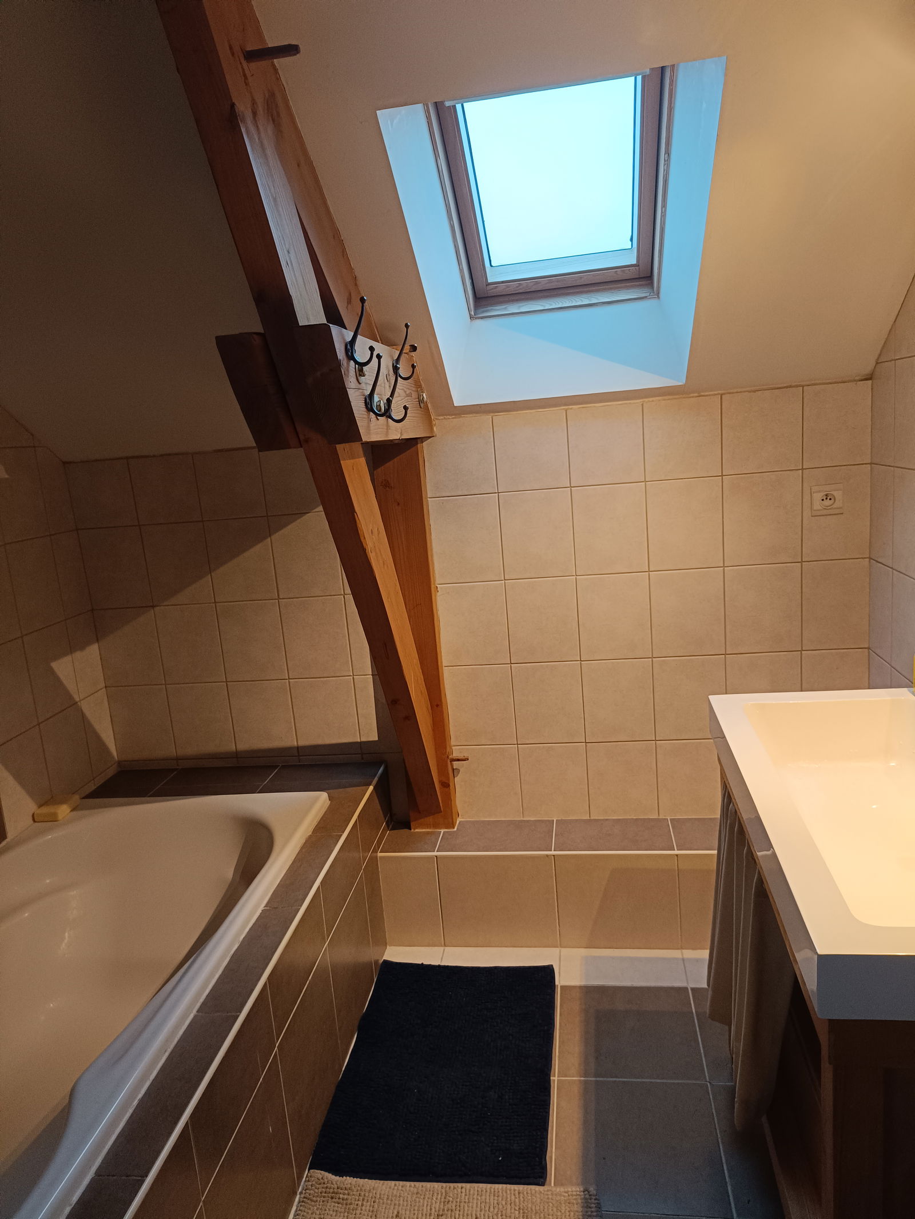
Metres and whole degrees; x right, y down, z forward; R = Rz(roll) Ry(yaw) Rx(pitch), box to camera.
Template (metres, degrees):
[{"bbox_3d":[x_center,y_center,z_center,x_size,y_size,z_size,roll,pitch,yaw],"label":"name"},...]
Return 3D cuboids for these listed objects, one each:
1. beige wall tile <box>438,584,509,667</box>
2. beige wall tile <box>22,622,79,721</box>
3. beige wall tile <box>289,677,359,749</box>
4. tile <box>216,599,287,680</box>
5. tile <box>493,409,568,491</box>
[{"bbox_3d":[0.048,0.043,2.479,0.200,0.248,0.010,-3,12,9],"label":"beige wall tile"},{"bbox_3d":[-1.167,0.175,2.429,0.010,0.248,0.200,-3,12,9],"label":"beige wall tile"},{"bbox_3d":[-0.403,0.329,2.597,0.200,0.247,0.010,-3,11,9],"label":"beige wall tile"},{"bbox_3d":[-0.624,0.096,2.583,0.200,0.247,0.010,-3,11,9],"label":"tile"},{"bbox_3d":[0.207,-0.438,2.351,0.200,0.207,0.010,-3,12,9],"label":"tile"}]

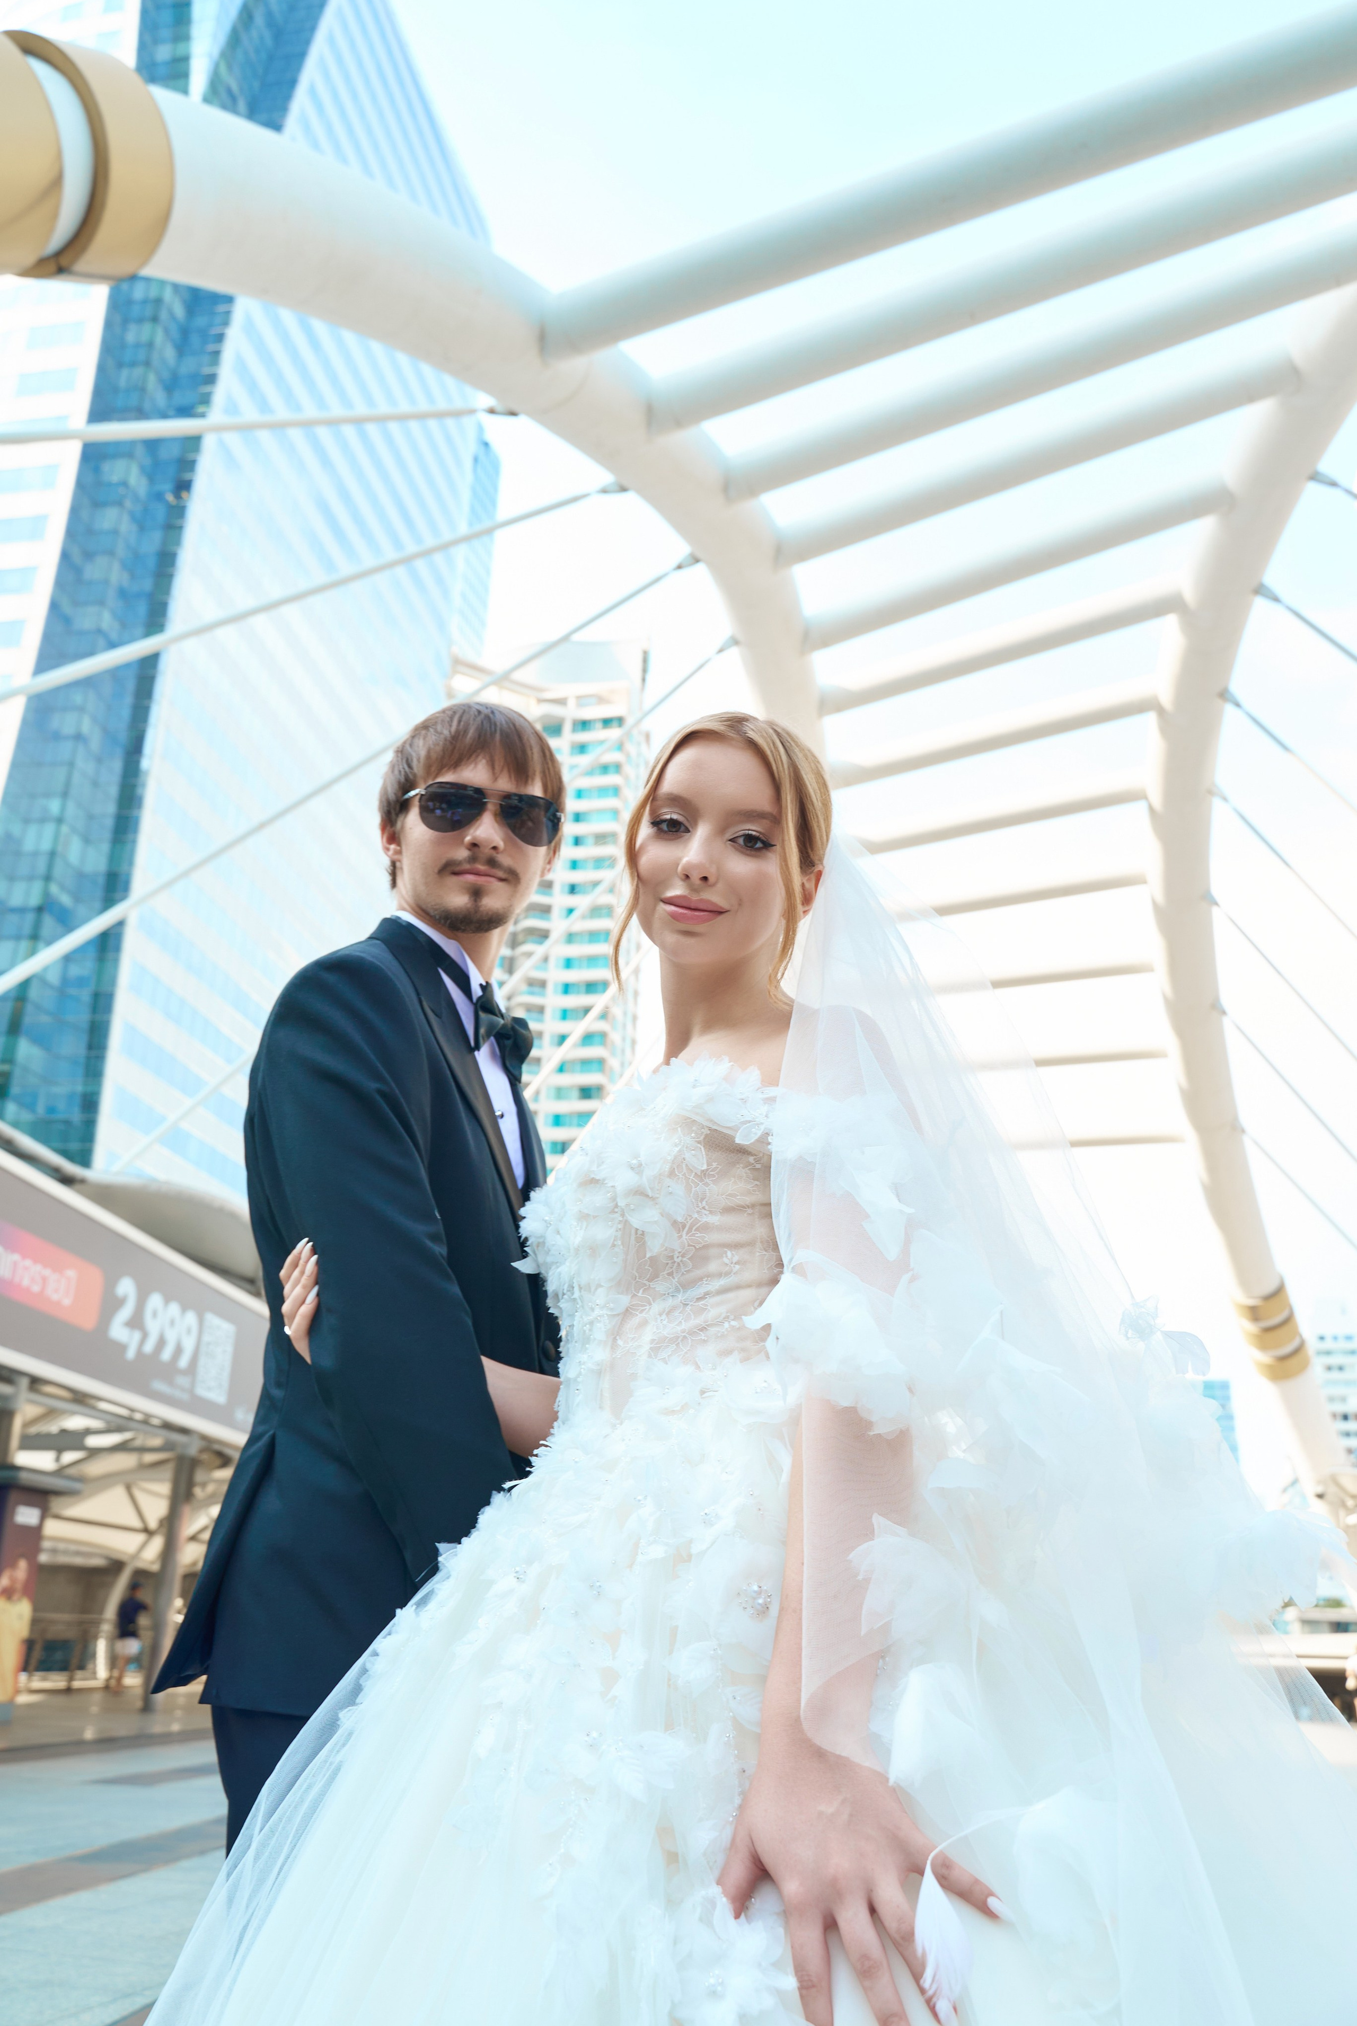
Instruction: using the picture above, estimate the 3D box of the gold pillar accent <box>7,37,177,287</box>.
[{"bbox_3d":[-2.430,-3.060,5.660,0.800,0.800,0.880,27,31,16],"label":"gold pillar accent"}]

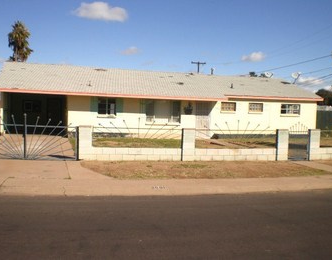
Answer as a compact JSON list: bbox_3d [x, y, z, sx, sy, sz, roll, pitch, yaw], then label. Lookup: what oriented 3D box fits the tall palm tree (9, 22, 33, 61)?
[{"bbox_3d":[-17.991,-7.234,47.000,3.200,12.600,3.200,1,2,-16],"label":"tall palm tree"}]

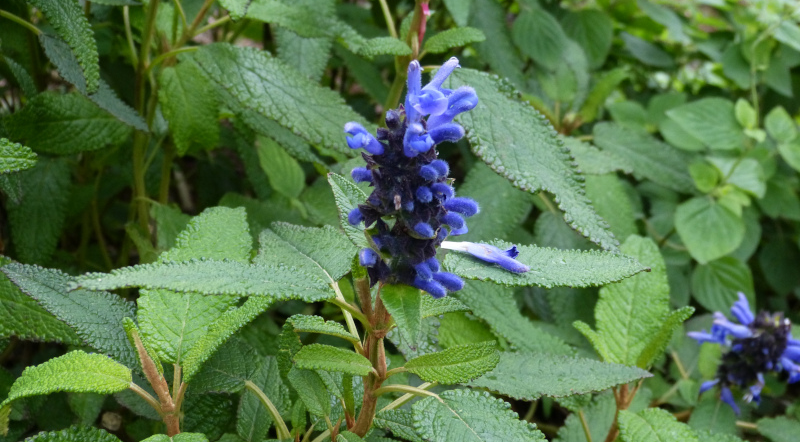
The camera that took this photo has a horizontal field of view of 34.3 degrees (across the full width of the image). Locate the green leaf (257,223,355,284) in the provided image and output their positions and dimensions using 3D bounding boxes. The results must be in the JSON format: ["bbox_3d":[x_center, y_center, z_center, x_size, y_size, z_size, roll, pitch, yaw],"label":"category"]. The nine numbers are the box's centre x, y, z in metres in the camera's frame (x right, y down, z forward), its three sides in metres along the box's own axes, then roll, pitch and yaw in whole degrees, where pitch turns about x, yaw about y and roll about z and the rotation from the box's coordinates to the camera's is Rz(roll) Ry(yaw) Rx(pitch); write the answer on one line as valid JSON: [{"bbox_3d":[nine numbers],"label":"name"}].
[{"bbox_3d":[-0.037,0.012,0.476,0.034,0.009,0.043,-26,42,-30],"label":"green leaf"}]

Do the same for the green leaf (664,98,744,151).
[{"bbox_3d":[0.187,-0.058,0.795,0.052,0.008,0.036,17,53,-11],"label":"green leaf"}]

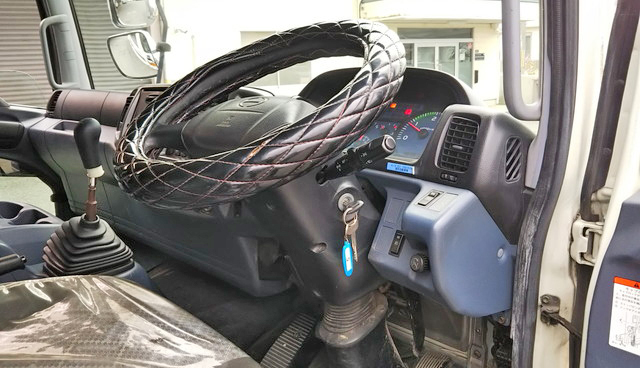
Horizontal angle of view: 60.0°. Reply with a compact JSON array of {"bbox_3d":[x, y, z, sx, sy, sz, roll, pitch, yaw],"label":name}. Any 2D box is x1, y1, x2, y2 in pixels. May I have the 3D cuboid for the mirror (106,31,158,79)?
[{"bbox_3d":[-0.881,-0.608,2.606,0.210,0.190,0.070,3,21,19],"label":"mirror"}]

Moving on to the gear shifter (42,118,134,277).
[{"bbox_3d":[-0.478,0.031,1.135,0.140,0.300,0.150,10,16,44],"label":"gear shifter"}]

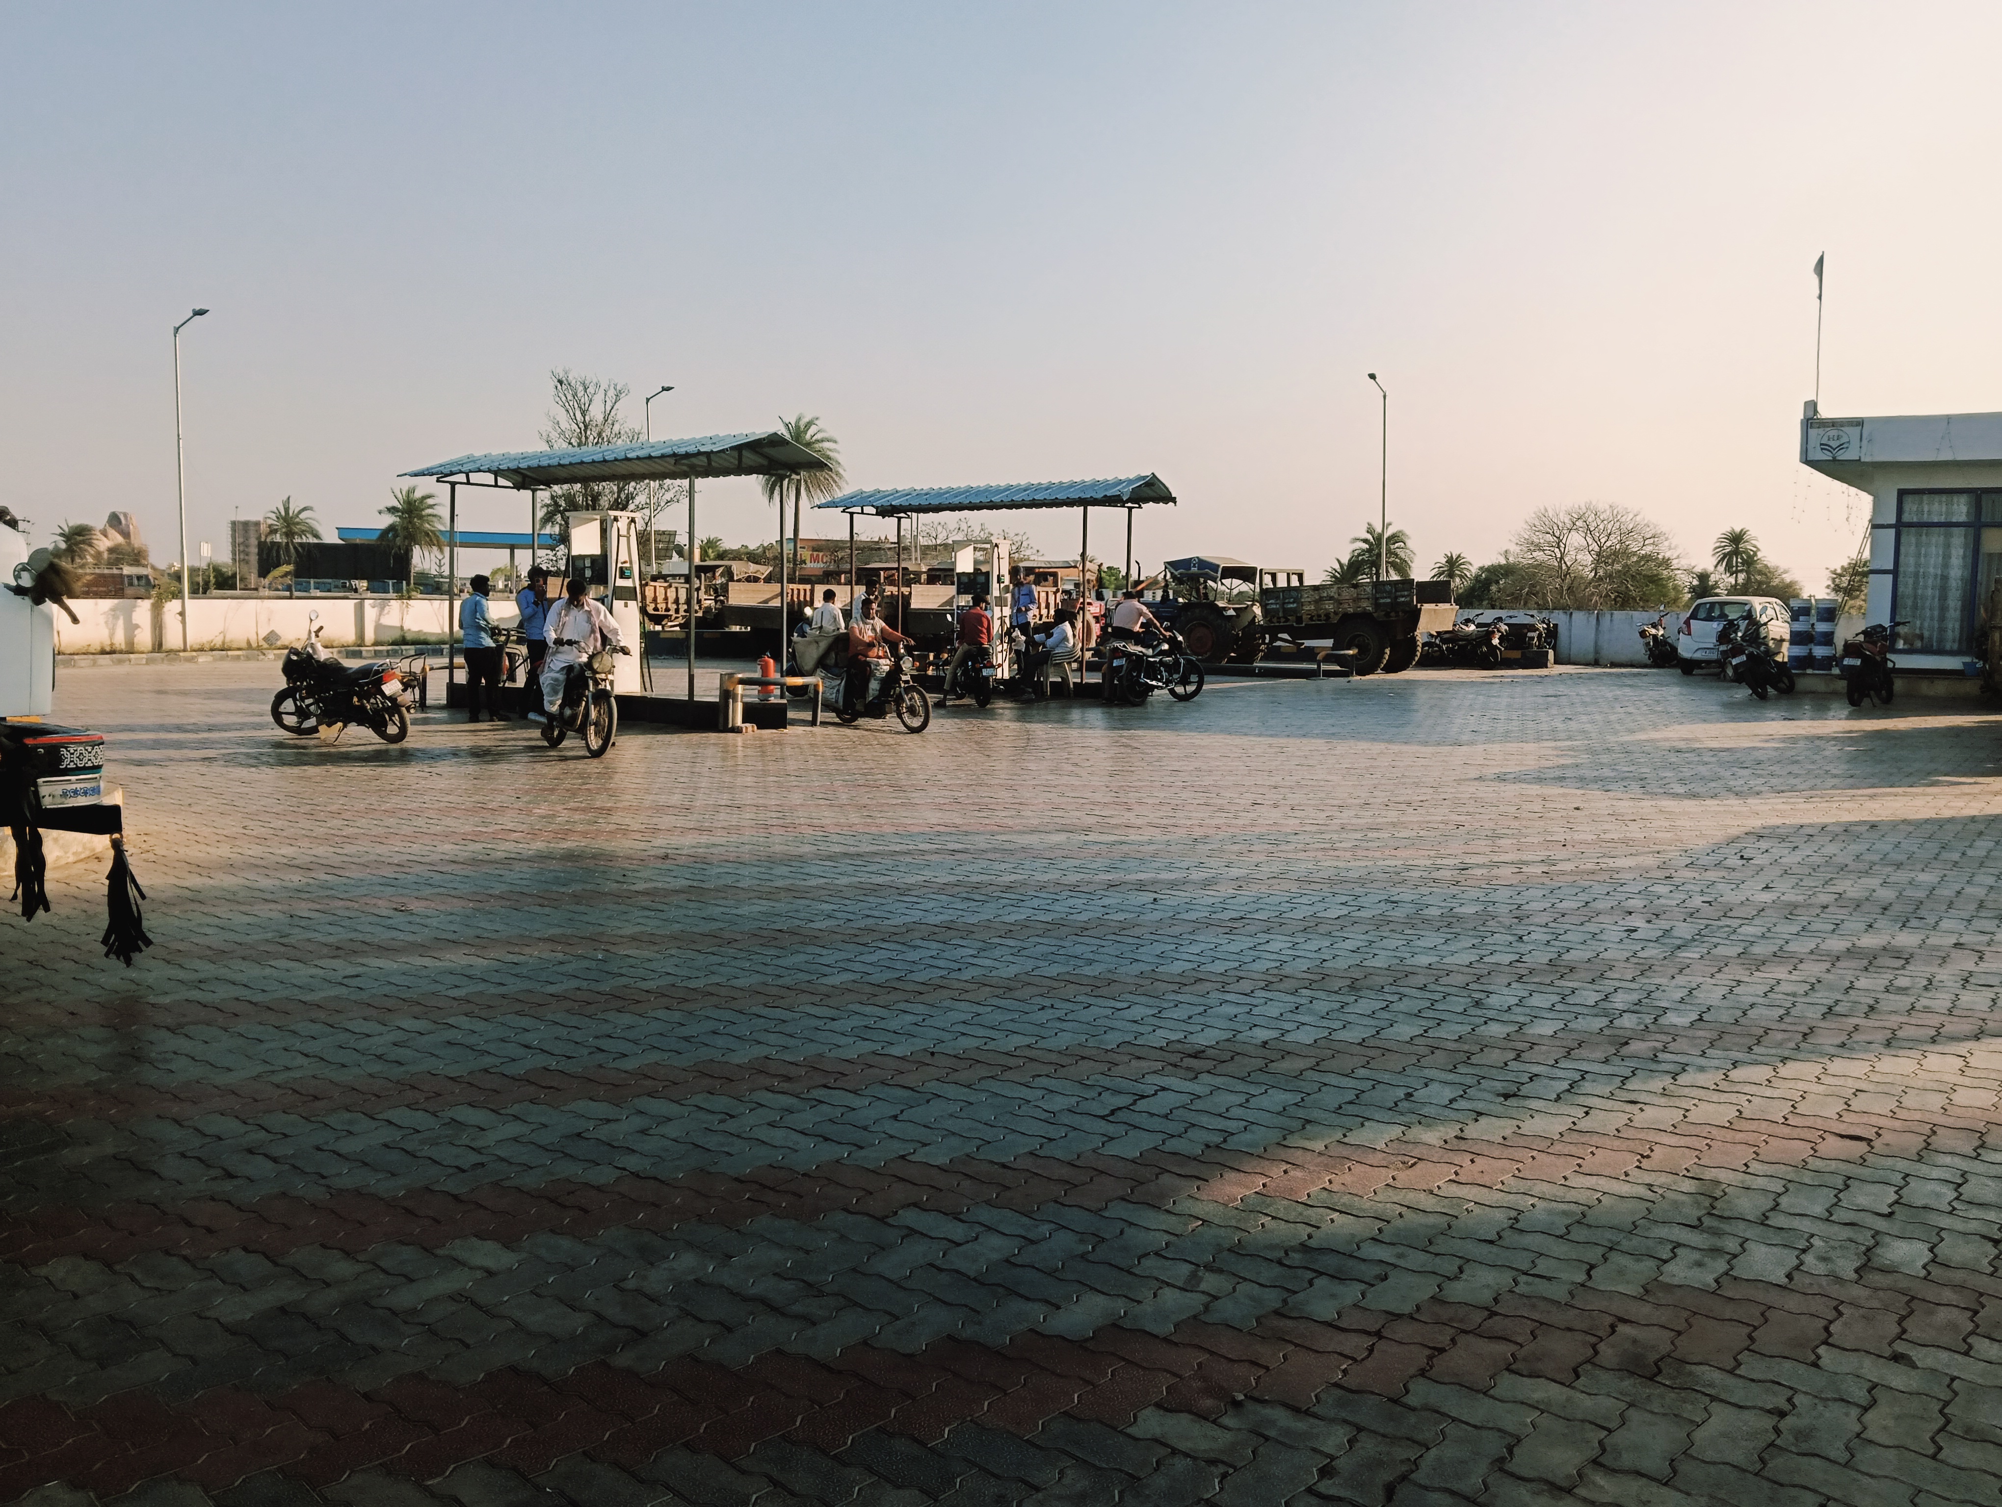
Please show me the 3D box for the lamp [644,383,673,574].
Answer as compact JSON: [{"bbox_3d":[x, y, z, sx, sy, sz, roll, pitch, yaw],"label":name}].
[{"bbox_3d":[-10.493,-7.323,48.363,1.000,8.000,0.280,1,5,7],"label":"lamp"}]

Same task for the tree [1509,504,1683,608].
[{"bbox_3d":[30.107,-9.519,79.430,9.200,6.391,8.740,0,6,0],"label":"tree"}]

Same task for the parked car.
[{"bbox_3d":[14.362,-2.265,30.200,1.500,1.470,3.430,5,7,41],"label":"parked car"}]

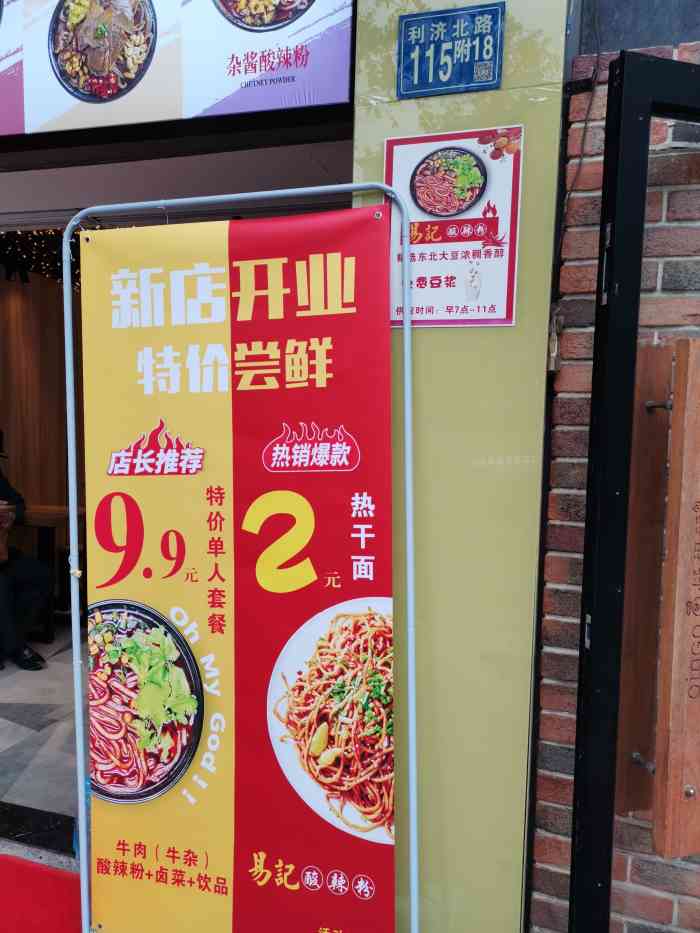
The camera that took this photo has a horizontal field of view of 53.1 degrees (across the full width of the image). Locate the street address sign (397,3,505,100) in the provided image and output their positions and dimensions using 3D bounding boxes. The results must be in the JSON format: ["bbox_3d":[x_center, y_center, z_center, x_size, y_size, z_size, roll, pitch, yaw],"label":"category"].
[{"bbox_3d":[0.224,-0.939,1.585,0.239,0.188,0.012,3,4,16],"label":"street address sign"}]

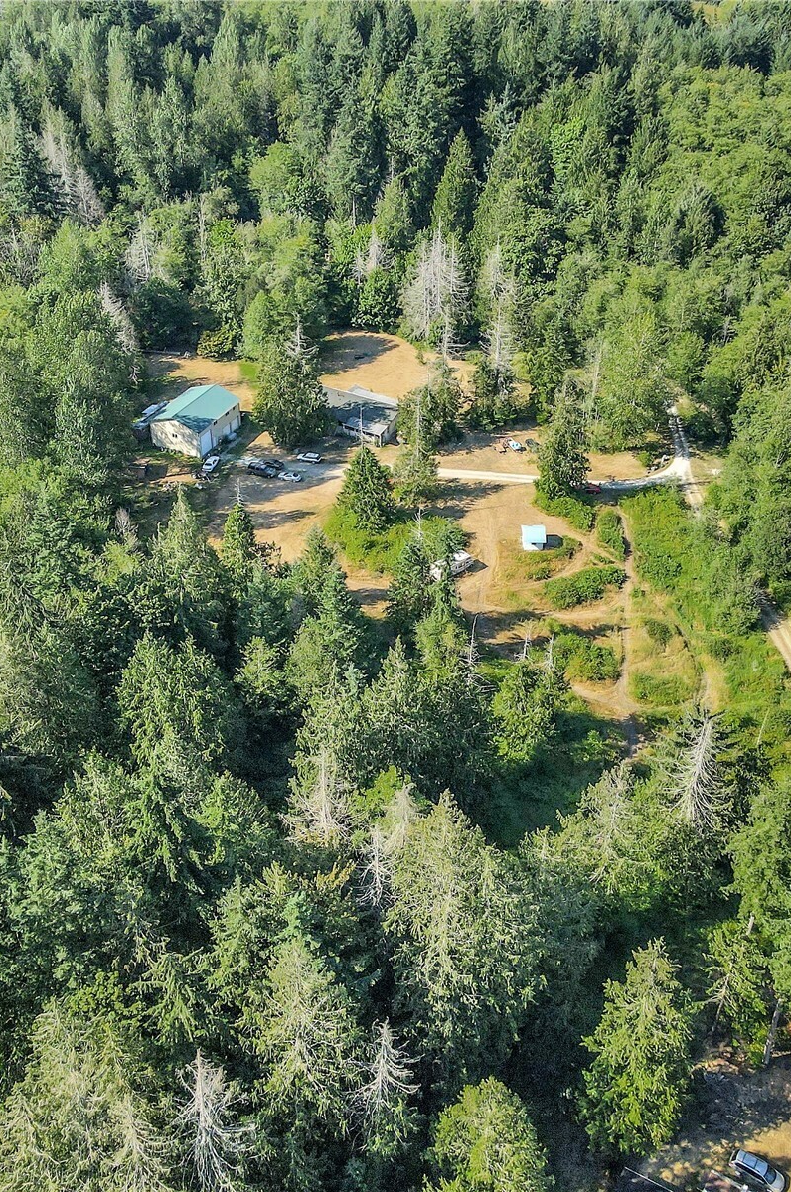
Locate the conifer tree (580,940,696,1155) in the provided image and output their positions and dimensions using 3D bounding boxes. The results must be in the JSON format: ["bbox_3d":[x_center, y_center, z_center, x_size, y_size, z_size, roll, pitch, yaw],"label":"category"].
[{"bbox_3d":[22.124,38.702,96.759,10.147,25.356,10.147,0,34,0],"label":"conifer tree"}]

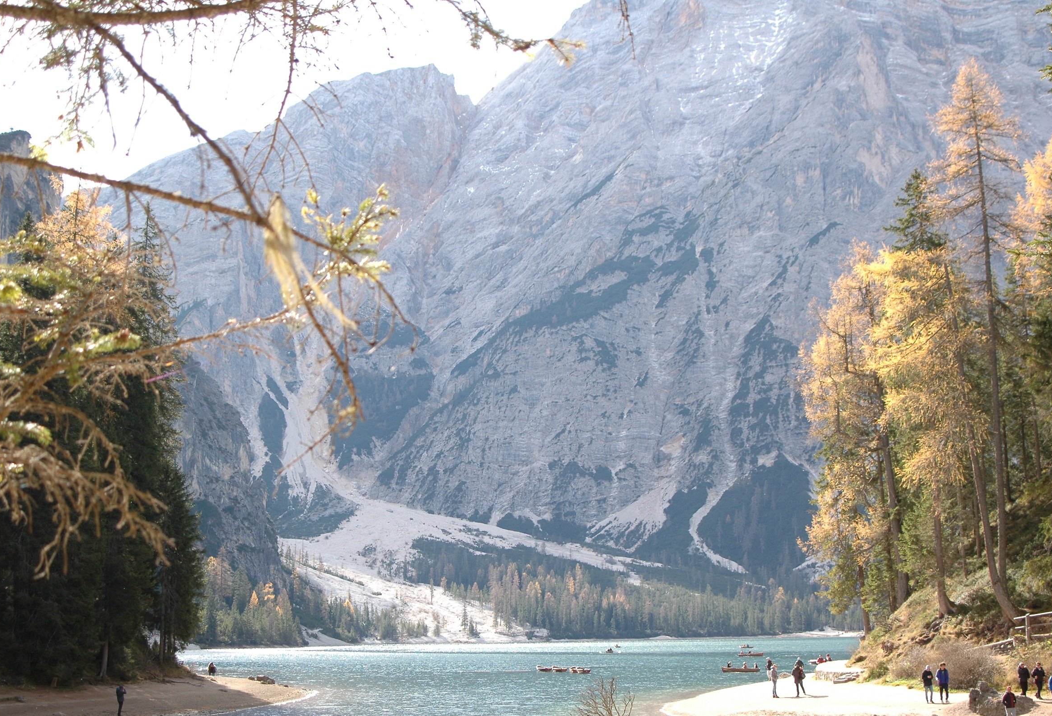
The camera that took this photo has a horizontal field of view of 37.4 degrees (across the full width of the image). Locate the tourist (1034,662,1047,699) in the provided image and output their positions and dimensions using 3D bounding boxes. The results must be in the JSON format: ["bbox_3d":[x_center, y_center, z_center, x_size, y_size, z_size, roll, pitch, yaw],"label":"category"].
[{"bbox_3d":[24.310,15.315,73.648,0.540,1.718,0.440,2,-10,-10],"label":"tourist"}]

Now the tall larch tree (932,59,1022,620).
[{"bbox_3d":[25.900,-1.491,87.549,5.400,32.010,5.400,0,-10,0],"label":"tall larch tree"}]

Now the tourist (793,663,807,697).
[{"bbox_3d":[13.897,16.415,79.146,0.600,1.696,0.500,-1,-10,5],"label":"tourist"}]

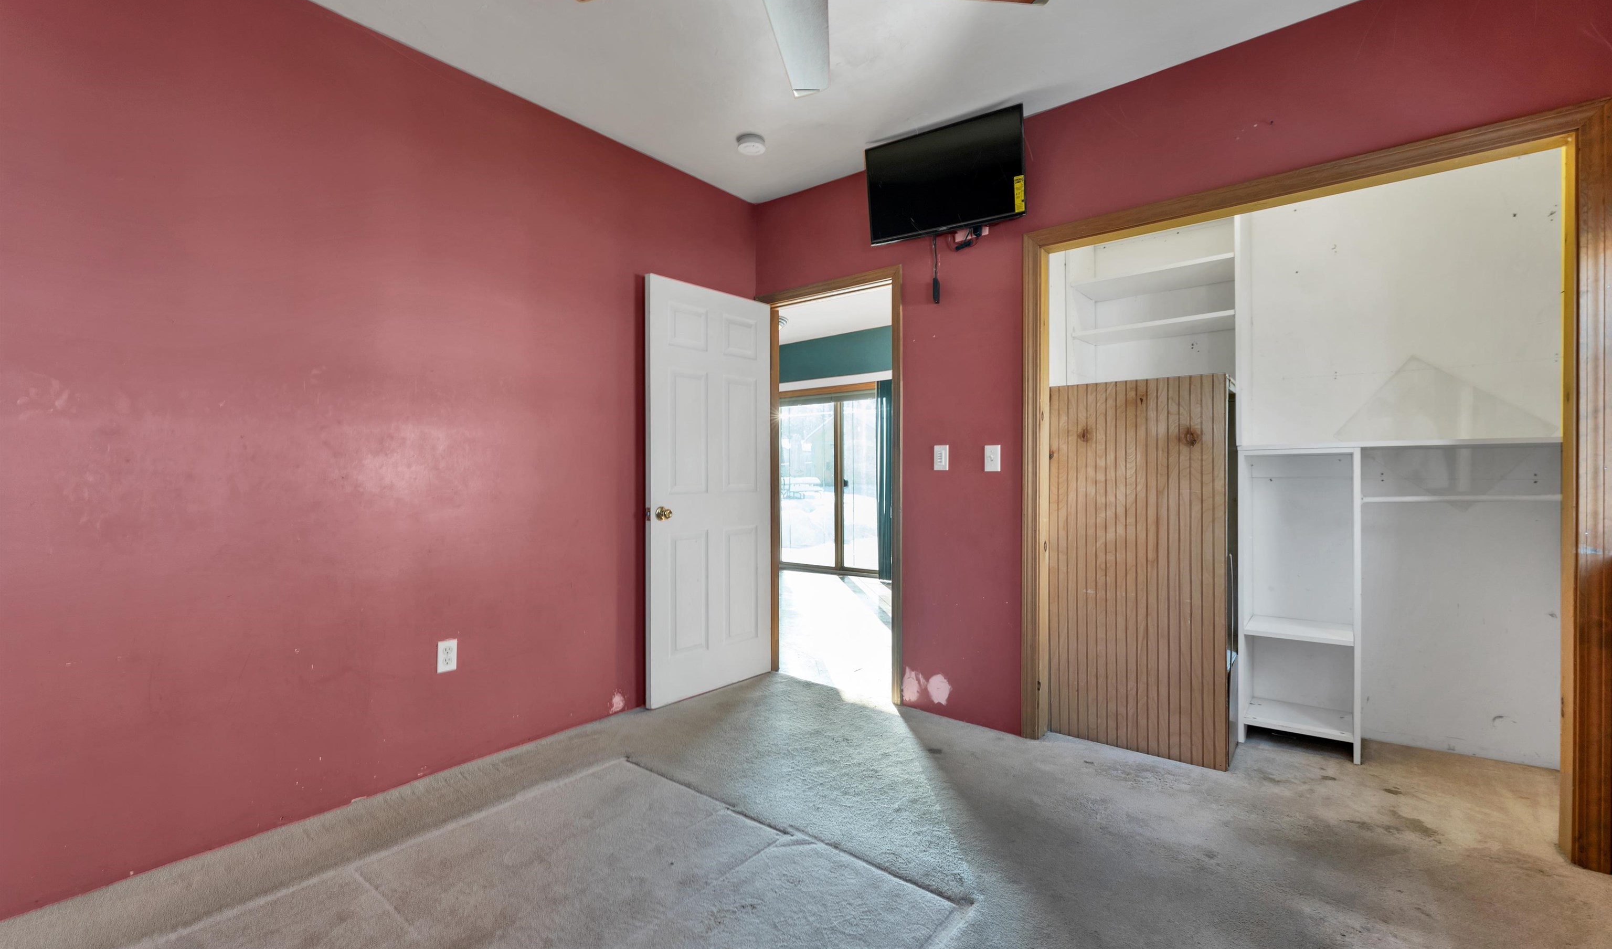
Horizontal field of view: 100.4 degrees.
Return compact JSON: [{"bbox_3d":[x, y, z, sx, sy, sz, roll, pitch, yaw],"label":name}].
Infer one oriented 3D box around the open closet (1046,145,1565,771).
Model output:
[{"bbox_3d":[1.905,0.060,2.690,1.600,2.100,0.820,0,0,39],"label":"open closet"}]

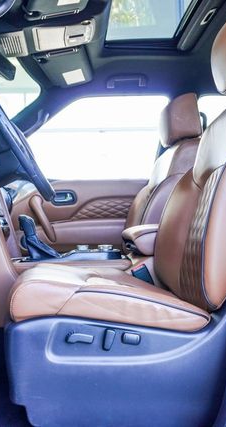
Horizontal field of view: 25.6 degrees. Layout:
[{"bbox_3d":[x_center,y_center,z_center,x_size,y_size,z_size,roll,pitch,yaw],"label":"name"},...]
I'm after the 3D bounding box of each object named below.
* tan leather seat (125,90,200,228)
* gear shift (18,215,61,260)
[{"bbox_3d":[0.040,0.020,2.110,0.760,1.060,0.550,0,-1,-3],"label":"tan leather seat"},{"bbox_3d":[-0.247,0.081,1.680,0.140,0.150,0.090,0,-1,-3],"label":"gear shift"}]

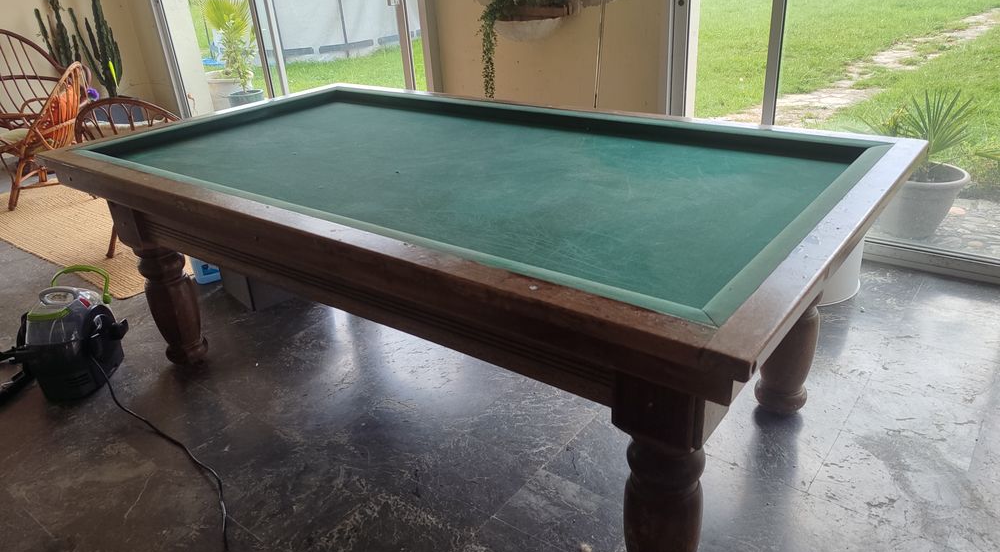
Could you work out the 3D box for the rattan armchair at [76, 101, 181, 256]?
[{"bbox_3d":[-1.844,-0.607,3.794,0.620,0.770,0.620,-12,27,-17],"label":"rattan armchair"}]

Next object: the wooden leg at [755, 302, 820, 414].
[{"bbox_3d":[0.854,0.193,2.135,0.162,0.420,0.162,15,31,35],"label":"wooden leg"}]

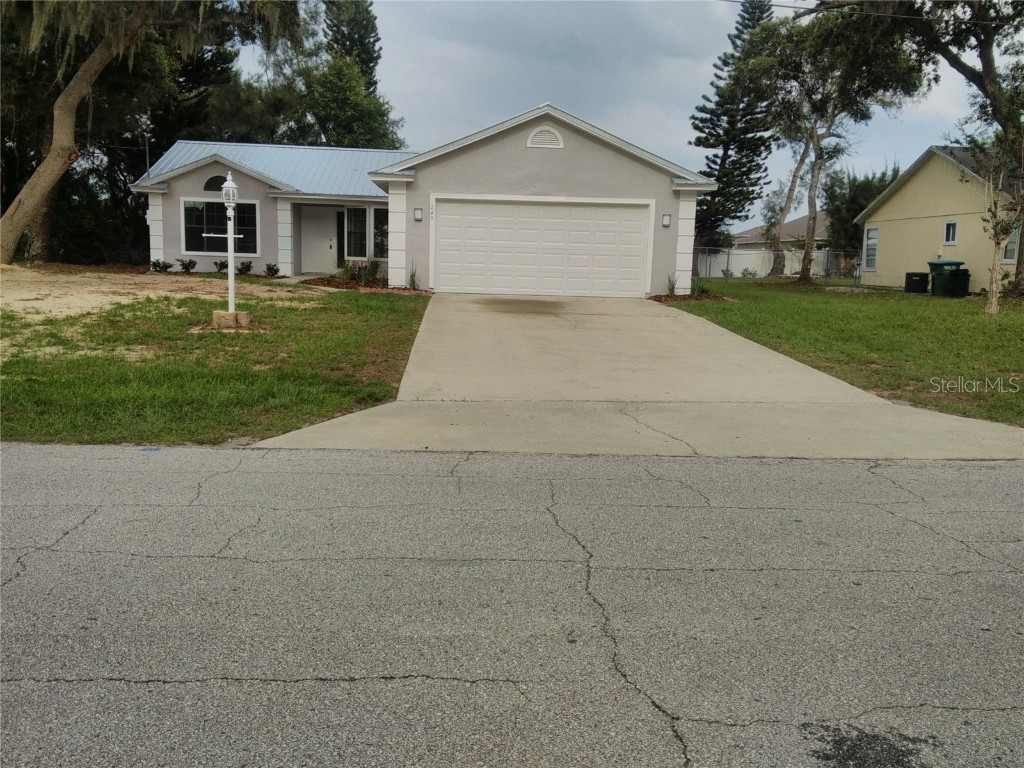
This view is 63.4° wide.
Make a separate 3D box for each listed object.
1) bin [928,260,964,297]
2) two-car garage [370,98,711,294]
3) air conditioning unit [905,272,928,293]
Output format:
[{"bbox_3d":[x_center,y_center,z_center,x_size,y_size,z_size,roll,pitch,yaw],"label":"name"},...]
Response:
[{"bbox_3d":[13.637,-3.295,25.968,0.780,1.080,0.650,1,9,-4],"label":"bin"},{"bbox_3d":[0.547,-4.629,22.004,7.880,4.280,6.850,1,9,-4],"label":"two-car garage"},{"bbox_3d":[13.218,-3.314,27.100,0.670,0.670,0.630,4,9,14],"label":"air conditioning unit"}]

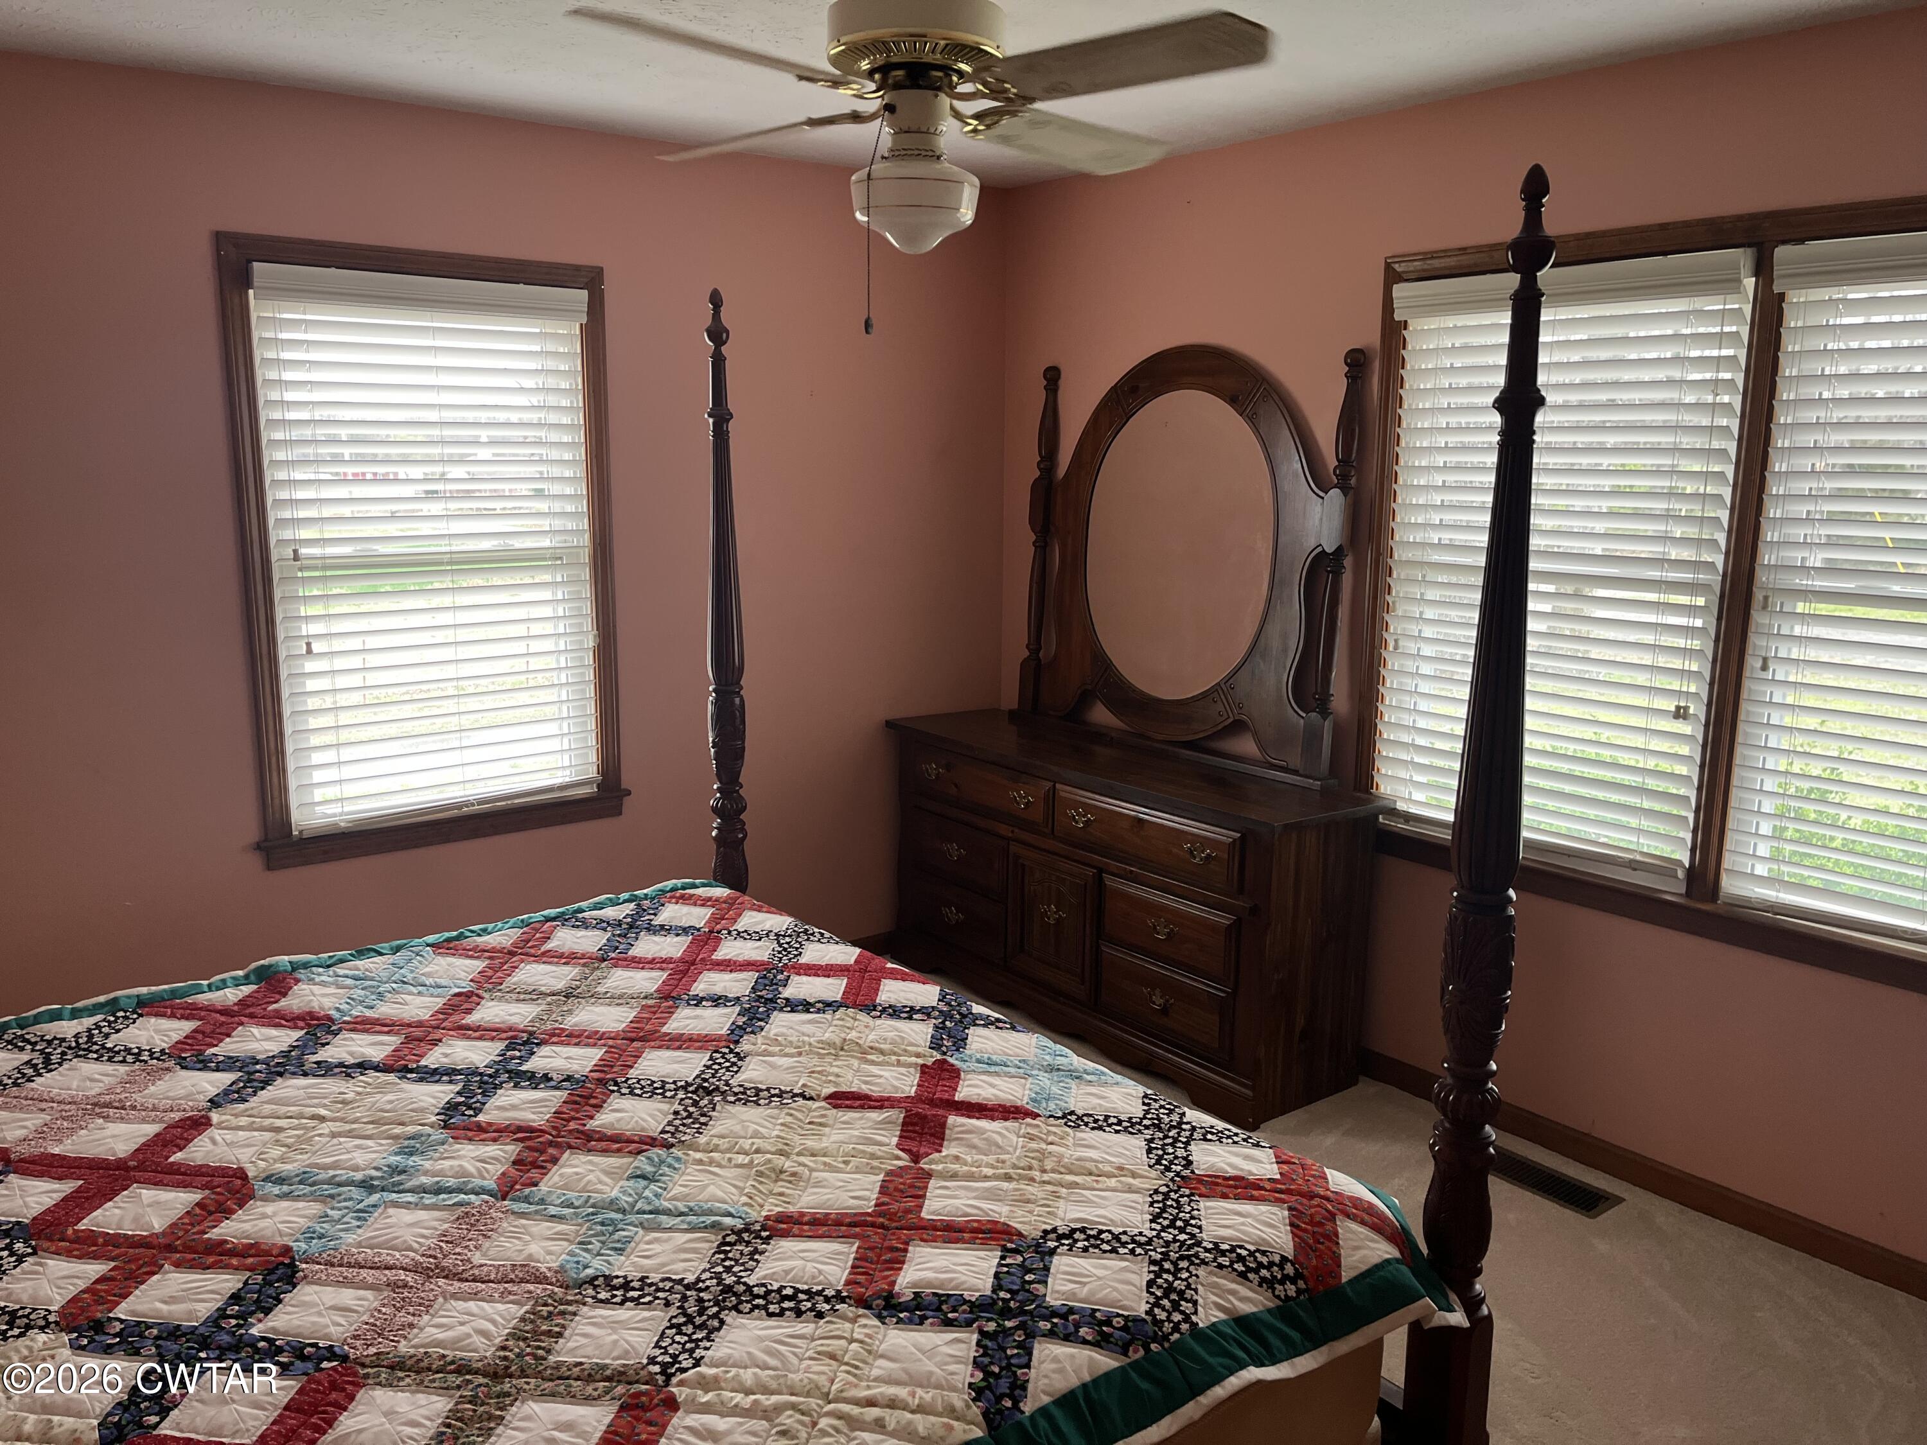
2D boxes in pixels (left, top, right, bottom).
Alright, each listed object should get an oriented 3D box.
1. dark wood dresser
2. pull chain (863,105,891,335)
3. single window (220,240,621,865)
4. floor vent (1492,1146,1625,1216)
[{"bbox_3d":[0.414,0.480,4.159,0.441,0.783,1.560,-8,14,-38],"label":"dark wood dresser"},{"bbox_3d":[-0.119,-0.695,2.008,0.036,0.305,0.032,0,11,-3],"label":"pull chain"},{"bbox_3d":[-1.300,-0.410,3.601,0.945,1.463,0.060,-8,14,-38],"label":"single window"},{"bbox_3d":[1.316,1.042,3.319,0.134,0.014,0.345,-8,14,-38],"label":"floor vent"}]

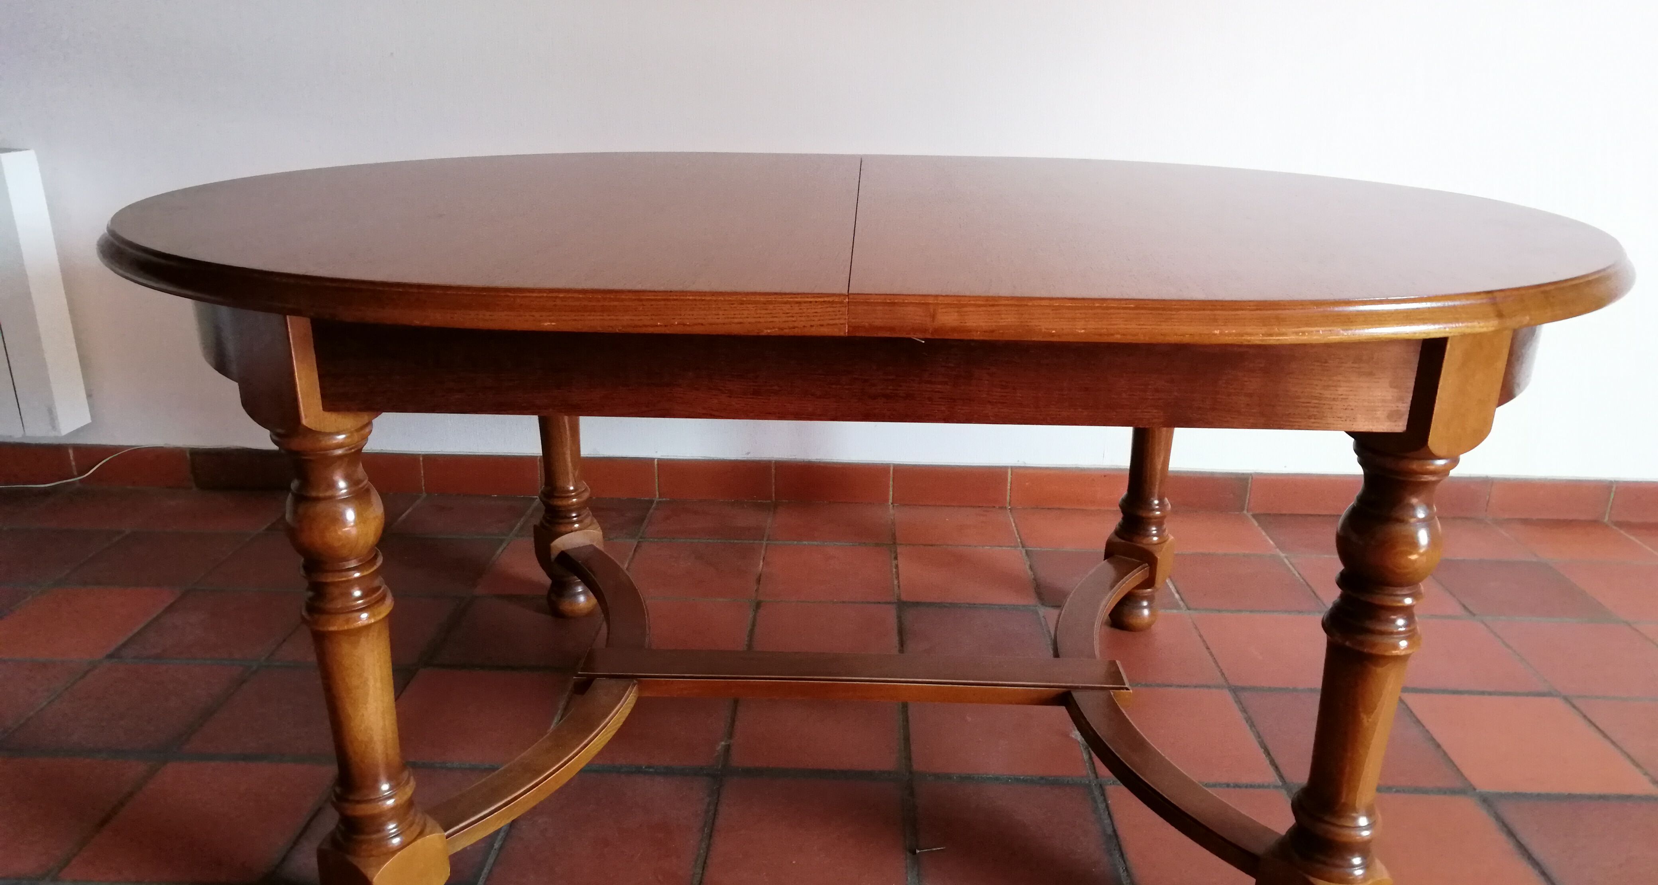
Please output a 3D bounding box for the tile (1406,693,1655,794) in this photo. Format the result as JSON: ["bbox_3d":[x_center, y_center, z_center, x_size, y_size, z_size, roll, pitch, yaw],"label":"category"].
[{"bbox_3d":[1.000,0.436,1.658,0.240,0.014,0.240,1,19,1],"label":"tile"}]

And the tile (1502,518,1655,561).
[{"bbox_3d":[1.528,0.205,2.354,0.240,0.014,0.212,1,19,1],"label":"tile"}]

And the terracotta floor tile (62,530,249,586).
[{"bbox_3d":[-1.271,0.226,2.177,0.241,0.015,0.241,1,19,1],"label":"terracotta floor tile"}]

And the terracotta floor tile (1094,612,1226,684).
[{"bbox_3d":[0.510,0.350,1.945,0.246,0.015,0.246,1,19,1],"label":"terracotta floor tile"}]

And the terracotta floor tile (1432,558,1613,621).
[{"bbox_3d":[1.273,0.278,2.140,0.242,0.015,0.240,1,19,1],"label":"terracotta floor tile"}]

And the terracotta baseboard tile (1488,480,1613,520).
[{"bbox_3d":[1.532,0.117,2.443,0.245,0.091,0.012,1,19,1],"label":"terracotta baseboard tile"}]

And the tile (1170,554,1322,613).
[{"bbox_3d":[0.756,0.265,2.135,0.241,0.015,0.241,1,19,1],"label":"tile"}]

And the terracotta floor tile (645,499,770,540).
[{"bbox_3d":[-0.253,0.170,2.428,0.242,0.015,0.224,1,19,1],"label":"terracotta floor tile"}]

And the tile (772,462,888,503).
[{"bbox_3d":[0.009,0.086,2.477,0.245,0.091,0.012,1,19,1],"label":"tile"}]

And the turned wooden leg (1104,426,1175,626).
[{"bbox_3d":[0.540,-0.029,1.893,0.098,0.735,0.098,12,22,29],"label":"turned wooden leg"}]

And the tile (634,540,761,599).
[{"bbox_3d":[-0.259,0.250,2.200,0.243,0.015,0.241,1,19,1],"label":"tile"}]

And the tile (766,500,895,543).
[{"bbox_3d":[0.005,0.174,2.392,0.242,0.015,0.210,1,19,1],"label":"tile"}]

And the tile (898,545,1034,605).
[{"bbox_3d":[0.251,0.254,2.151,0.241,0.015,0.241,1,19,1],"label":"tile"}]

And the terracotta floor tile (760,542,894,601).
[{"bbox_3d":[-0.001,0.251,2.161,0.240,0.014,0.240,1,19,1],"label":"terracotta floor tile"}]

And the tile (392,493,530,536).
[{"bbox_3d":[-0.771,0.159,2.439,0.243,0.015,0.224,1,19,1],"label":"tile"}]

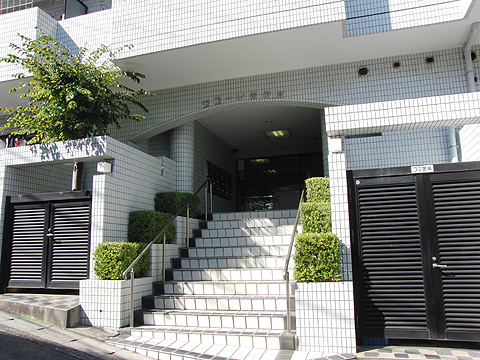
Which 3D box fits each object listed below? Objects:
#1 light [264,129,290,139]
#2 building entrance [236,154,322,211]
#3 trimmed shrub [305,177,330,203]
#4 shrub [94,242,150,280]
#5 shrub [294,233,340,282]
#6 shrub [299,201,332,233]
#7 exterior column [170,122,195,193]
[{"bbox_3d":[1.029,-1.231,9.687,0.610,0.080,0.630,-3,-9,14],"label":"light"},{"bbox_3d":[1.180,0.187,10.977,2.710,1.860,0.200,-3,-9,14],"label":"building entrance"},{"bbox_3d":[1.453,0.278,6.677,0.450,0.565,0.800,-3,-9,14],"label":"trimmed shrub"},{"bbox_3d":[-1.750,1.198,5.403,0.455,0.510,0.830,-3,-9,14],"label":"shrub"},{"bbox_3d":[1.012,0.975,4.669,0.545,0.580,0.830,-3,-9,14],"label":"shrub"},{"bbox_3d":[1.215,0.647,5.677,0.485,0.545,0.830,-3,-9,14],"label":"shrub"},{"bbox_3d":[-1.257,-0.269,7.922,0.490,2.150,0.490,-3,-9,14],"label":"exterior column"}]

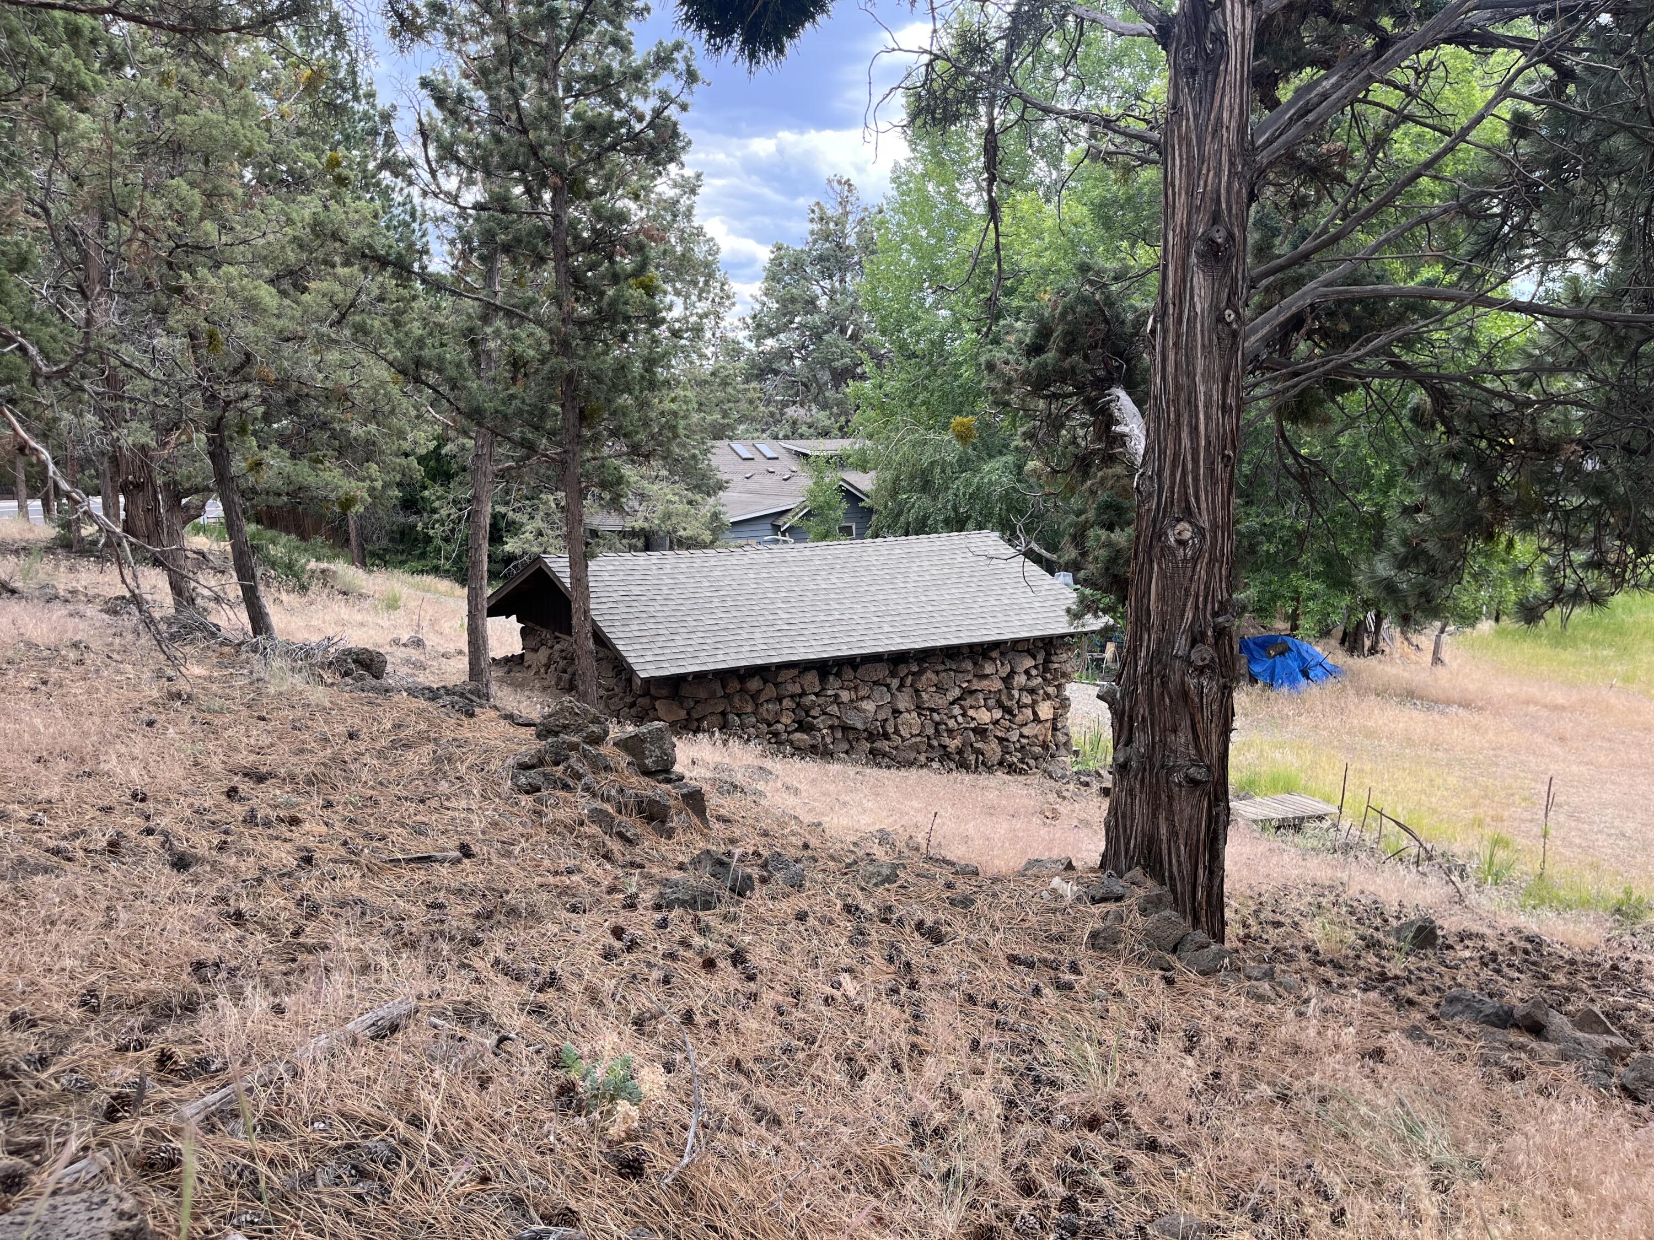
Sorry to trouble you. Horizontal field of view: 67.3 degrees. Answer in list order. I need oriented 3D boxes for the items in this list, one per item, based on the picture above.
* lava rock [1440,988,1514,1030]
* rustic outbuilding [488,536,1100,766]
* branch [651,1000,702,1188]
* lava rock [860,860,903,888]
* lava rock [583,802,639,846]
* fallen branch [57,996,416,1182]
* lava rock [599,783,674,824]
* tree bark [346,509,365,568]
[{"bbox_3d":[3.244,1.944,6.200,0.330,0.130,0.190,7,11,29],"label":"lava rock"},{"bbox_3d":[-0.463,0.547,17.863,7.629,3.330,5.256,-5,11,-35],"label":"rustic outbuilding"},{"bbox_3d":[-0.445,1.344,3.699,0.136,0.070,1.286,8,2,-10],"label":"branch"},{"bbox_3d":[0.282,1.322,6.450,0.210,0.110,0.180,0,10,3],"label":"lava rock"},{"bbox_3d":[-1.147,1.081,6.600,0.270,0.180,0.220,-2,10,-10],"label":"lava rock"},{"bbox_3d":[-1.497,1.211,3.325,0.100,0.090,1.332,4,-1,14],"label":"fallen branch"},{"bbox_3d":[-1.365,1.310,8.900,0.500,0.270,0.380,2,9,0],"label":"lava rock"},{"bbox_3d":[-10.616,-1.806,28.000,0.360,1.380,0.360,-4,11,-21],"label":"tree bark"}]

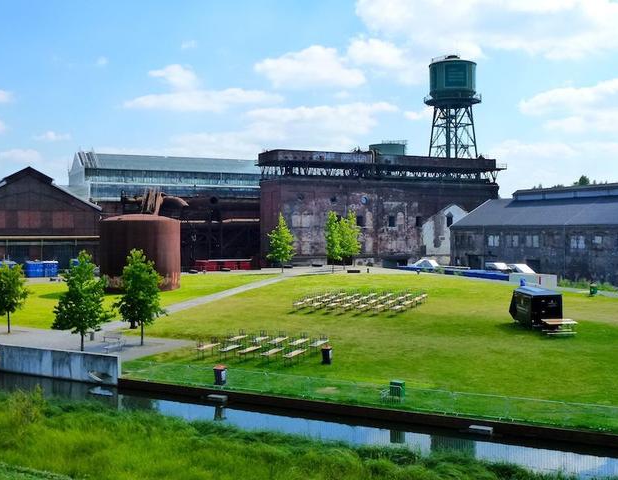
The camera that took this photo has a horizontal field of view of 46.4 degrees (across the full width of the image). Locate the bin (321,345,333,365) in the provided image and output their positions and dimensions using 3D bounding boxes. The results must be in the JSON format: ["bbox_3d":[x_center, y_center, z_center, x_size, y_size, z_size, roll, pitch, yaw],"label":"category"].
[{"bbox_3d":[1.129,7.005,44.000,0.600,1.100,0.700,0,1,15],"label":"bin"}]

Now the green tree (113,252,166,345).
[{"bbox_3d":[-11.601,3.947,49.500,3.500,6.750,3.500,0,1,0],"label":"green tree"}]

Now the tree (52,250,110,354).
[{"bbox_3d":[-15.147,4.077,47.800,3.800,6.800,3.700,0,1,0],"label":"tree"}]

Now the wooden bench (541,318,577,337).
[{"bbox_3d":[17.543,6.149,50.500,2.150,0.800,1.350,0,1,-7],"label":"wooden bench"}]

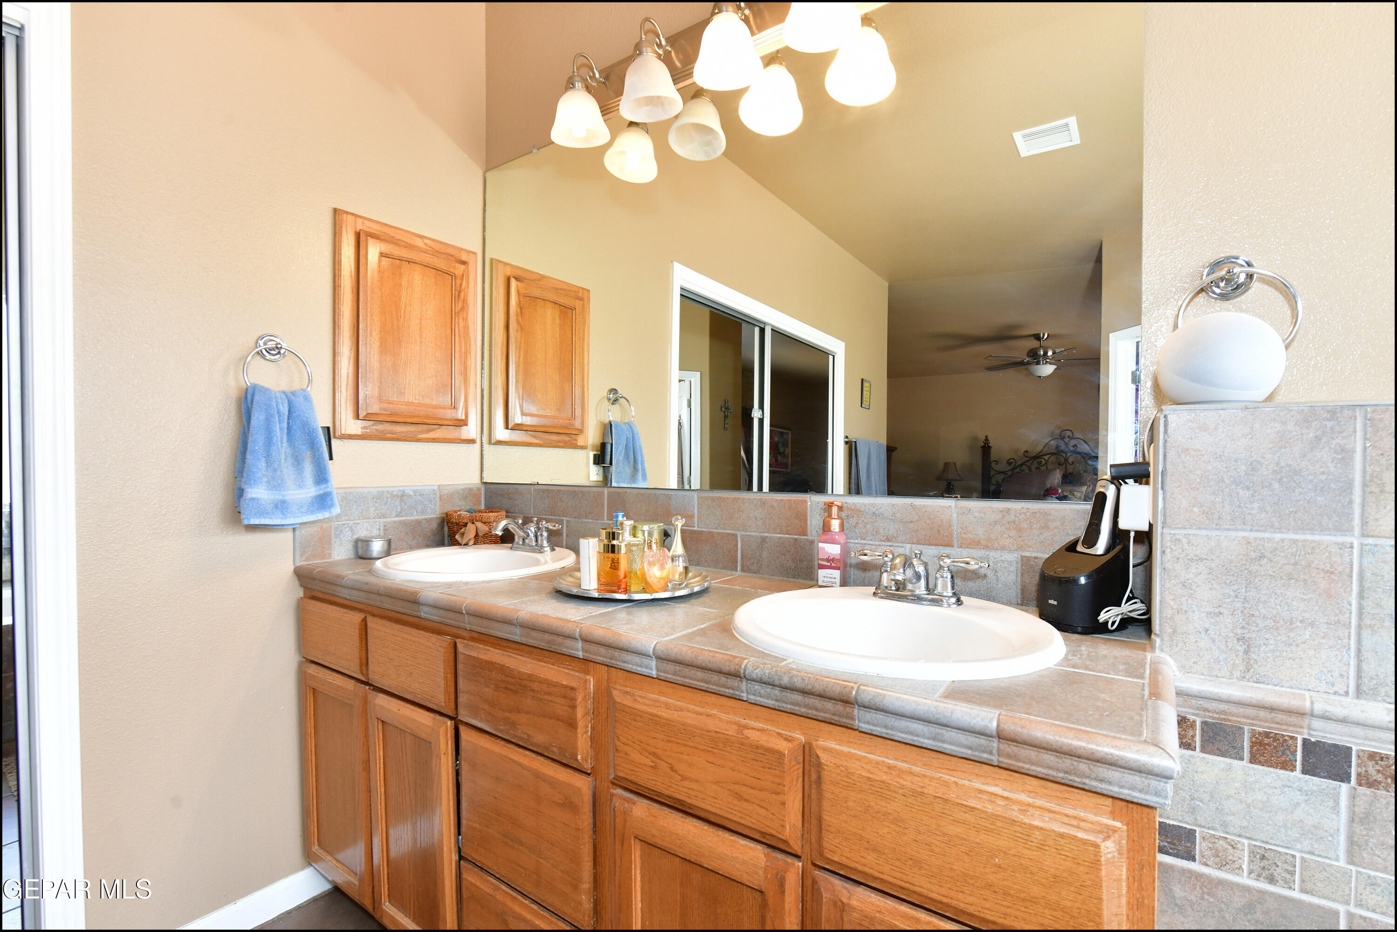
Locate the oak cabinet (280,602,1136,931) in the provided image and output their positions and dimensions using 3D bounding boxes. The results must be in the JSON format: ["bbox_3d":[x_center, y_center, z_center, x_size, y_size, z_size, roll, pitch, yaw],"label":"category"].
[{"bbox_3d":[-0.139,0.734,1.340,1.798,0.829,0.545,0,0,35],"label":"oak cabinet"}]

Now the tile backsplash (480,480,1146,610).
[{"bbox_3d":[0.015,0.162,1.568,1.786,0.194,0.018,0,0,35],"label":"tile backsplash"}]

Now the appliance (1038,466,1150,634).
[{"bbox_3d":[0.645,0.141,1.030,0.146,0.245,0.114,0,0,-14],"label":"appliance"}]

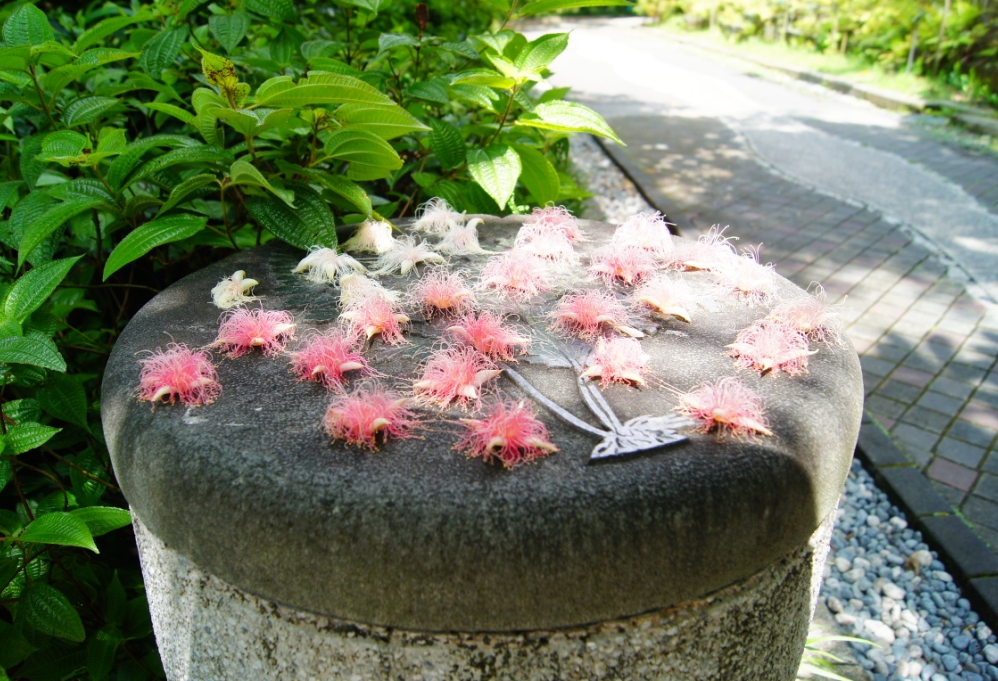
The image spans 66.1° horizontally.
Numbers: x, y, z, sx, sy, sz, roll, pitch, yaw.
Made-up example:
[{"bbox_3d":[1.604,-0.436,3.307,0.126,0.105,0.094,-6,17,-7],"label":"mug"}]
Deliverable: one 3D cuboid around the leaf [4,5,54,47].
[{"bbox_3d":[-0.521,-0.348,0.850,0.048,0.016,0.070,-2,65,0],"label":"leaf"}]

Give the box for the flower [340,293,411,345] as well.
[{"bbox_3d":[-0.093,-0.021,0.567,0.051,0.029,0.051,1,24,0],"label":"flower"}]

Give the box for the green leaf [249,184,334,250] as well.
[{"bbox_3d":[-0.213,-0.128,0.790,0.062,0.022,0.105,-15,54,-46],"label":"green leaf"}]

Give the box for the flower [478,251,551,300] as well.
[{"bbox_3d":[0.012,-0.055,0.608,0.059,0.029,0.053,1,24,1],"label":"flower"}]

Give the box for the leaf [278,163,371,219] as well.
[{"bbox_3d":[-0.186,-0.160,0.820,0.115,0.025,0.050,29,30,9],"label":"leaf"}]

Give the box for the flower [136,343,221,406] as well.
[{"bbox_3d":[-0.219,0.018,0.519,0.054,0.032,0.052,-11,27,-23],"label":"flower"}]

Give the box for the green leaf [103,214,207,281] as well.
[{"bbox_3d":[-0.354,-0.096,0.790,0.130,0.018,0.045,-31,55,-12],"label":"green leaf"}]

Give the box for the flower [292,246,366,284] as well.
[{"bbox_3d":[-0.144,-0.067,0.643,0.062,0.022,0.056,-6,25,-12],"label":"flower"}]

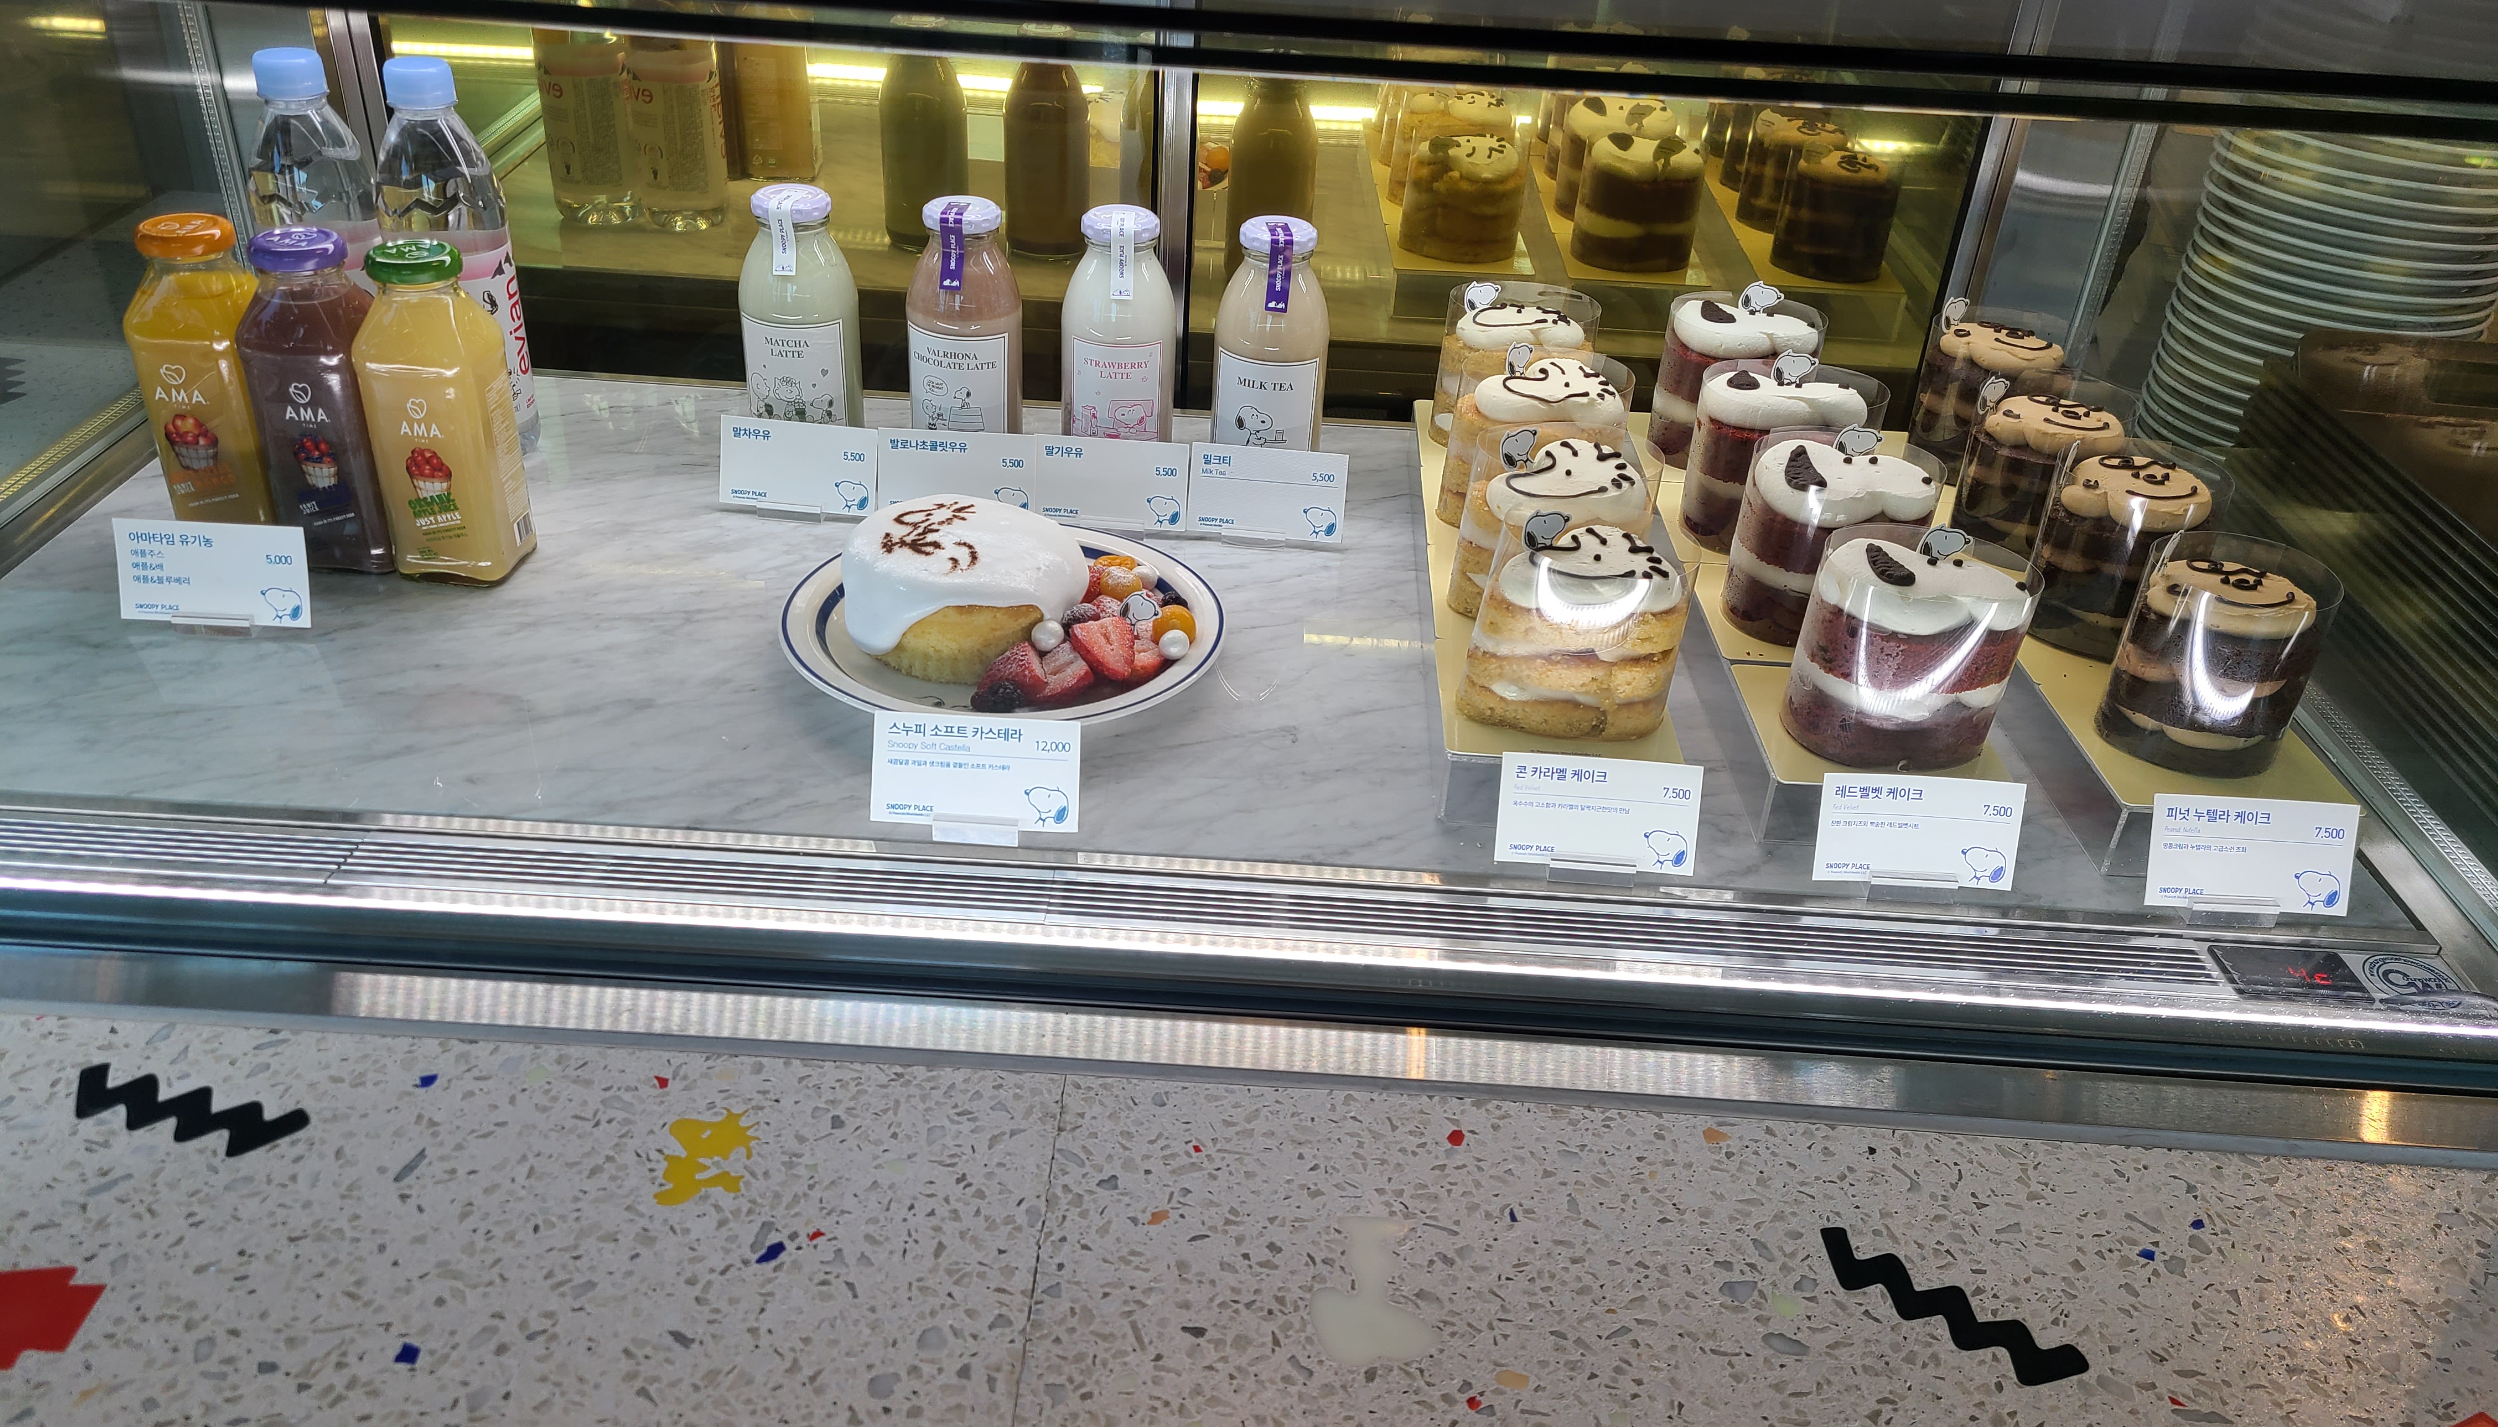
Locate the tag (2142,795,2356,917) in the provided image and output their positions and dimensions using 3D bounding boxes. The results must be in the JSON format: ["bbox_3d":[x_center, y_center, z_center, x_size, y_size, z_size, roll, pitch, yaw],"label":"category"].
[{"bbox_3d":[0.424,0.060,0.793,0.087,0.049,0.008,3,9,0],"label":"tag"}]

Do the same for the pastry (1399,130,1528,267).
[{"bbox_3d":[0.161,-0.390,1.403,0.092,0.084,0.072,3,32,0],"label":"pastry"}]

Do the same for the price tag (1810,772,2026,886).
[{"bbox_3d":[0.286,0.051,0.802,0.087,0.049,0.008,3,12,0],"label":"price tag"}]

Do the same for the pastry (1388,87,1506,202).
[{"bbox_3d":[0.163,-0.444,1.492,0.092,0.084,0.072,3,32,0],"label":"pastry"}]

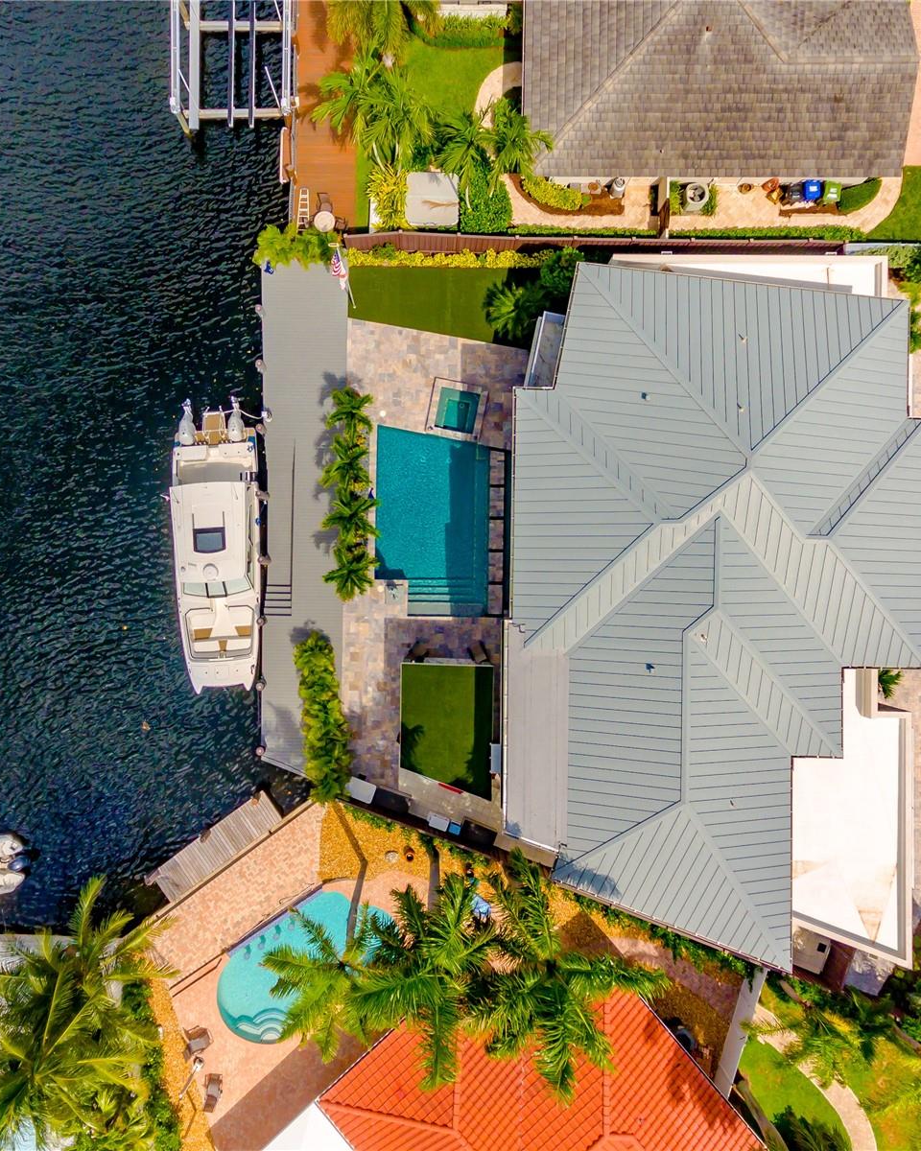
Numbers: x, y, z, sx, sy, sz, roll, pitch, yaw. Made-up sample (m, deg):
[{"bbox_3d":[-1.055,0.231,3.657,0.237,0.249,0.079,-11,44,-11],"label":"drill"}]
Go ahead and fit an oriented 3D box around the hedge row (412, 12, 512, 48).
[{"bbox_3d":[0.031,-23.479,38.254,4.150,1.000,0.800,1,89,-2],"label":"hedge row"}]

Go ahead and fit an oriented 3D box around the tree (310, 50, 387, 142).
[{"bbox_3d":[-4.028,-17.640,35.146,2.900,7.000,3.100,0,89,-1],"label":"tree"}]

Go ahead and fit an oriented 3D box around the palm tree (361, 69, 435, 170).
[{"bbox_3d":[-2.471,-17.445,35.683,2.950,5.800,3.100,0,89,-2],"label":"palm tree"}]

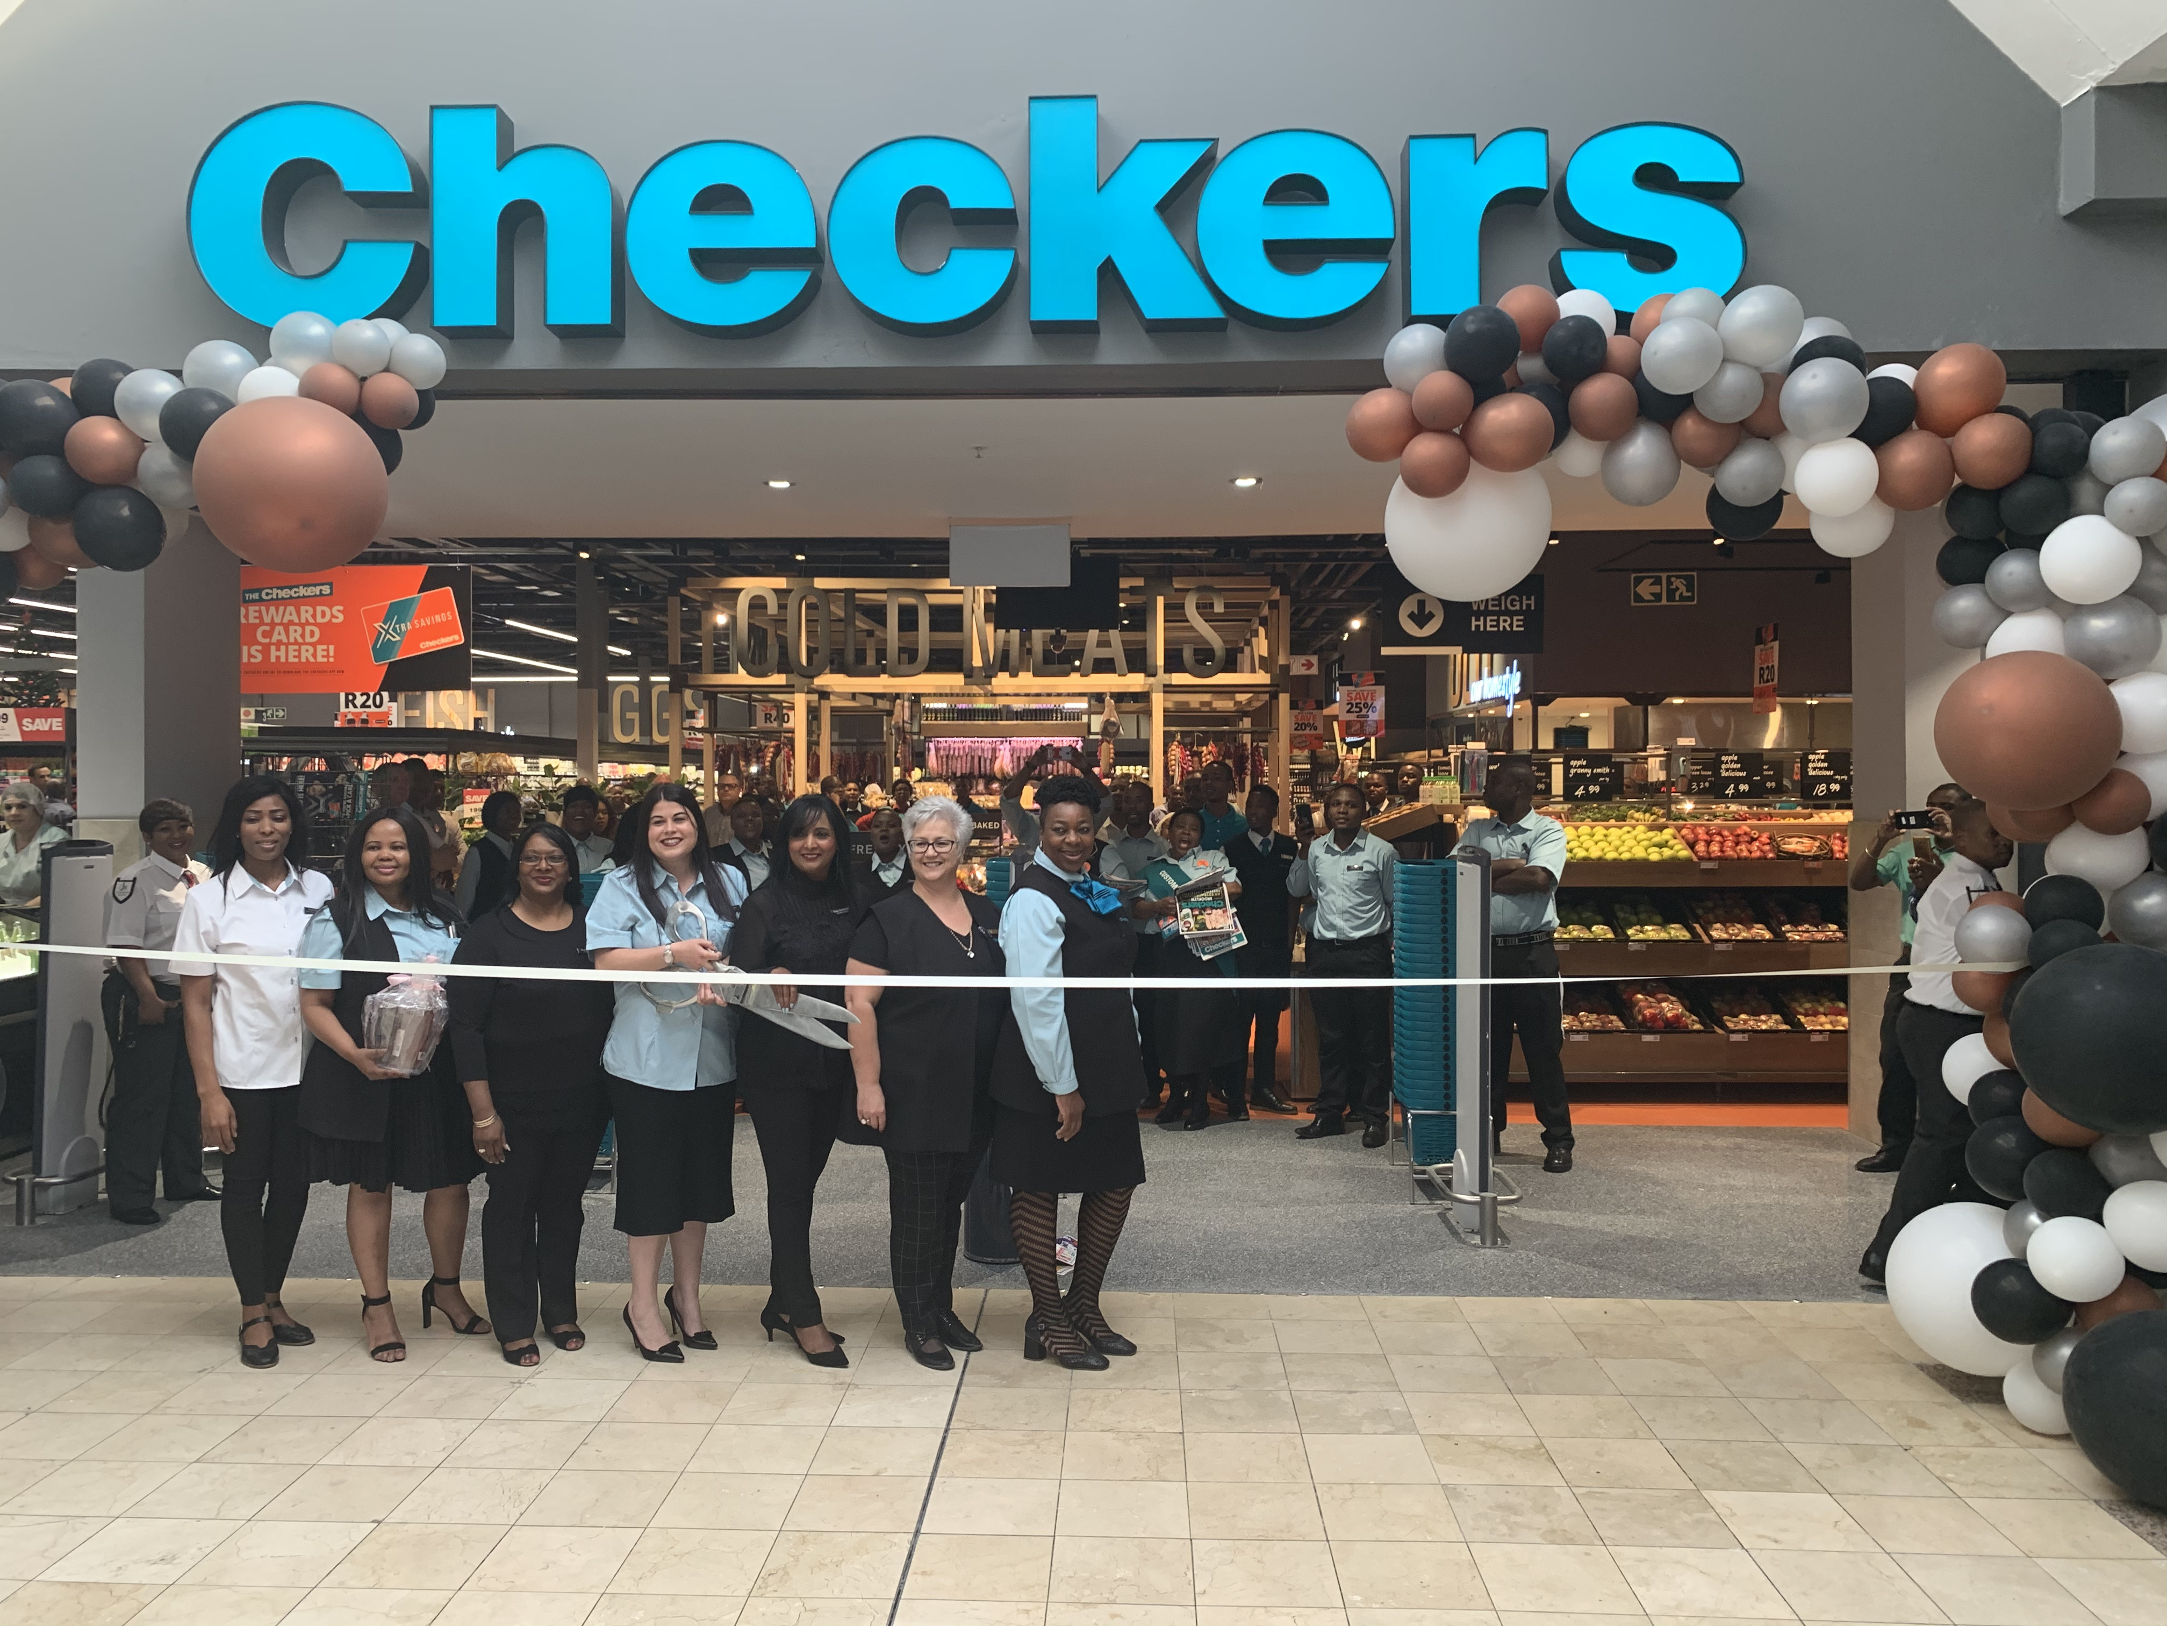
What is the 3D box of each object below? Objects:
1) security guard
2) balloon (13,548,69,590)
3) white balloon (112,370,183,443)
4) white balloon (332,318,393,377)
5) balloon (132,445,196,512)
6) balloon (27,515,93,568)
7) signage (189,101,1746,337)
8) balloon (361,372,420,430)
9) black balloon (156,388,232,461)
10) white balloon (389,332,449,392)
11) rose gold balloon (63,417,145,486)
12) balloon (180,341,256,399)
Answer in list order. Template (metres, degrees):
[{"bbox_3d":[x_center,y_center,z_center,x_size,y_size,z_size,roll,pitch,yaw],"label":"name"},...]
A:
[{"bbox_3d":[-3.579,0.746,6.330,0.360,1.600,0.480,0,1,24],"label":"security guard"},{"bbox_3d":[-2.873,-0.701,4.480,0.180,0.175,0.180,0,1,2],"label":"balloon"},{"bbox_3d":[-2.703,-1.178,4.720,0.198,0.210,0.198,0,1,2],"label":"white balloon"},{"bbox_3d":[-2.091,-1.348,4.720,0.162,0.168,0.162,0,1,2],"label":"white balloon"},{"bbox_3d":[-2.505,-0.934,4.480,0.205,0.200,0.205,0,1,2],"label":"balloon"},{"bbox_3d":[-2.913,-0.810,4.680,0.215,0.220,0.215,0,1,2],"label":"balloon"},{"bbox_3d":[-0.388,-1.800,4.936,4.680,0.675,0.130,0,1,2],"label":"signage"},{"bbox_3d":[-1.948,-1.160,4.580,0.155,0.160,0.155,0,1,2],"label":"balloon"},{"bbox_3d":[-2.546,-1.112,4.680,0.205,0.215,0.205,0,1,2],"label":"black balloon"},{"bbox_3d":[-1.880,-1.273,4.600,0.157,0.160,0.157,0,1,2],"label":"white balloon"},{"bbox_3d":[-2.660,-0.982,4.420,0.187,0.184,0.187,0,1,2],"label":"rose gold balloon"},{"bbox_3d":[-2.533,-1.288,4.780,0.200,0.200,0.200,0,1,2],"label":"balloon"}]

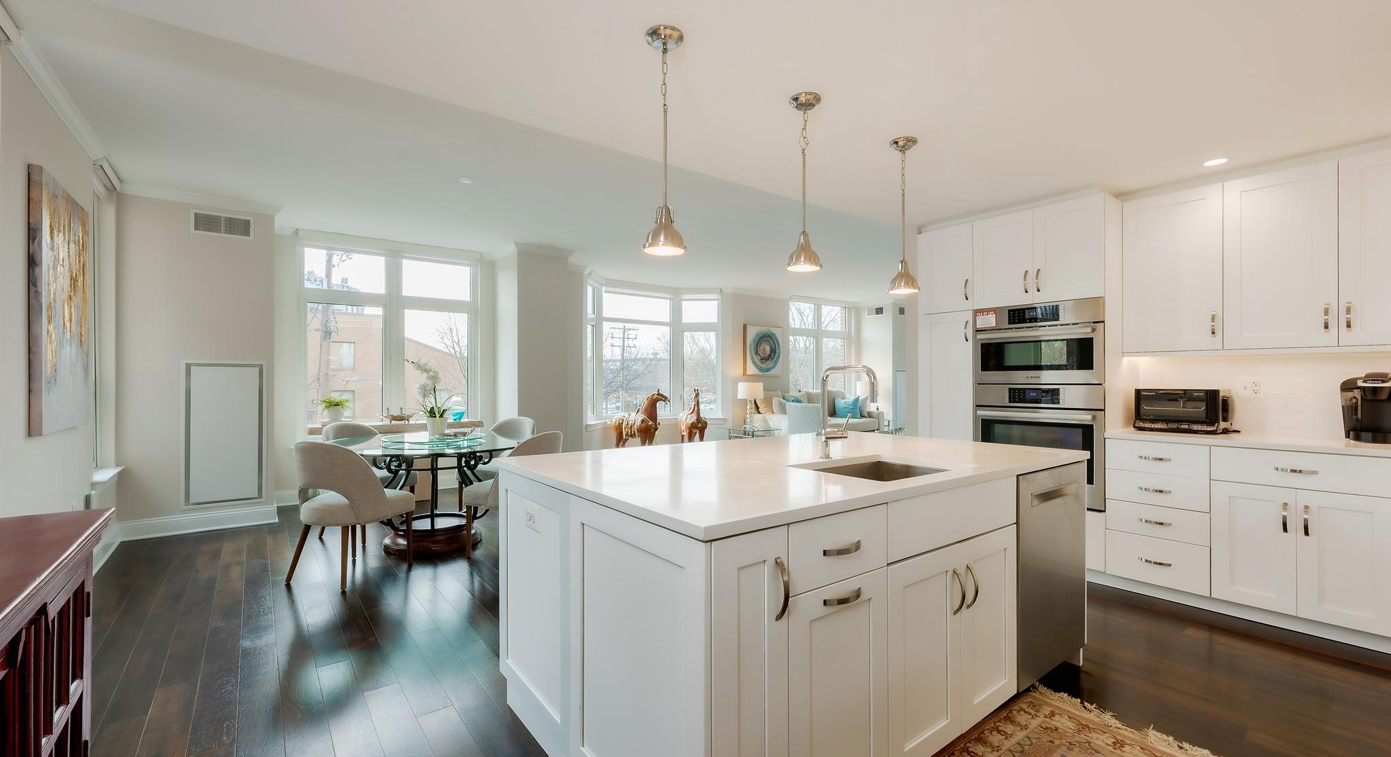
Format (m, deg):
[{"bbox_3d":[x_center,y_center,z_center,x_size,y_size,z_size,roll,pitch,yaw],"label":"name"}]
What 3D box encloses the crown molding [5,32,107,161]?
[{"bbox_3d":[-3.445,-1.442,2.990,0.080,0.090,1.635,0,0,-39],"label":"crown molding"}]

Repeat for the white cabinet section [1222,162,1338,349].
[{"bbox_3d":[3.166,-0.618,2.929,0.330,0.914,0.411,0,0,-39],"label":"white cabinet section"}]

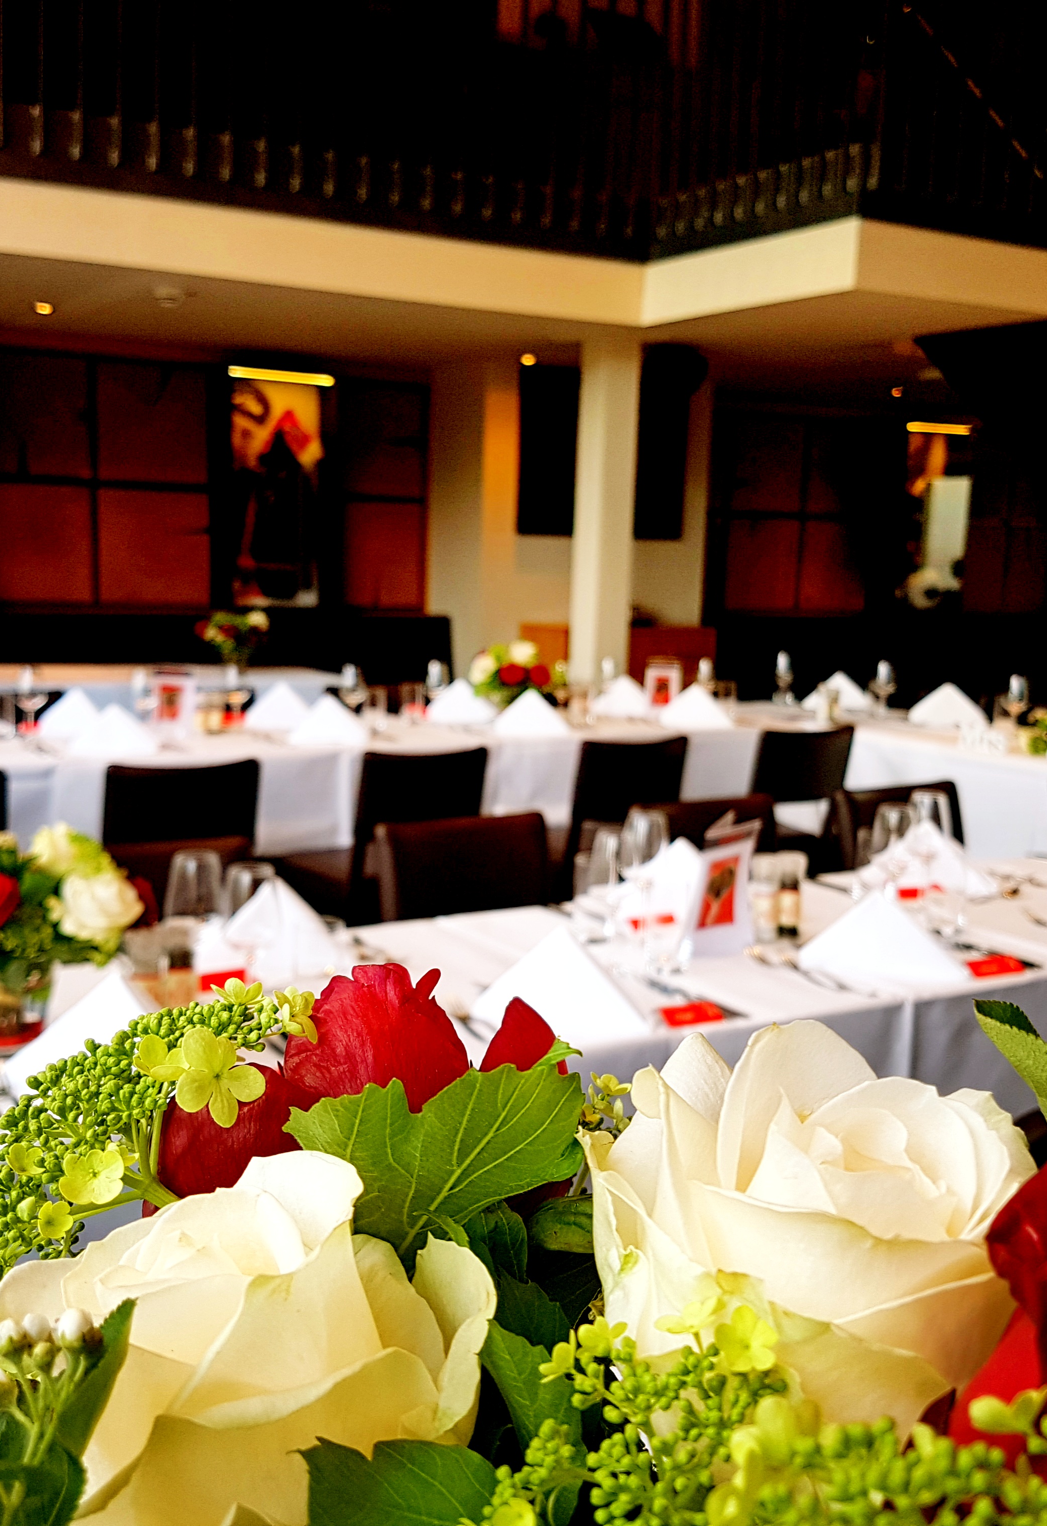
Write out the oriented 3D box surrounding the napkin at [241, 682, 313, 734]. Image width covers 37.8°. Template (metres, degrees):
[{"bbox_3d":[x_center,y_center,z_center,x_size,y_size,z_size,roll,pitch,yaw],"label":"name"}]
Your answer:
[{"bbox_3d":[-0.874,-0.204,5.403,0.285,0.145,0.185,5,9,21],"label":"napkin"}]

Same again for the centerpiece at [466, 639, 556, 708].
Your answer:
[{"bbox_3d":[-0.040,-0.300,5.673,0.320,0.300,0.320,2,9,0],"label":"centerpiece"}]

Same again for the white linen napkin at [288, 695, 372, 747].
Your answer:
[{"bbox_3d":[-0.625,-0.141,5.034,0.285,0.145,0.185,6,9,23],"label":"white linen napkin"}]

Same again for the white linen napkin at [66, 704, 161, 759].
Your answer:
[{"bbox_3d":[-1.229,-0.101,4.643,0.285,0.145,0.185,5,9,19],"label":"white linen napkin"}]

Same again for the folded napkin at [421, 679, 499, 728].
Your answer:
[{"bbox_3d":[-0.224,-0.234,5.631,0.255,0.147,0.150,-3,10,-29],"label":"folded napkin"}]

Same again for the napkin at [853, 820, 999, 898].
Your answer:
[{"bbox_3d":[0.832,0.182,3.189,0.285,0.145,0.185,7,10,30],"label":"napkin"}]

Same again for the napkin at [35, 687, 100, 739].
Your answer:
[{"bbox_3d":[-1.523,-0.174,5.075,0.285,0.145,0.185,7,10,30],"label":"napkin"}]

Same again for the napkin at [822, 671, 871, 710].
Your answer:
[{"bbox_3d":[1.325,-0.301,6.373,0.150,0.147,0.255,-3,10,-29],"label":"napkin"}]

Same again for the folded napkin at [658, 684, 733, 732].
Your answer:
[{"bbox_3d":[0.638,-0.208,5.647,0.255,0.147,0.150,-3,10,-29],"label":"folded napkin"}]

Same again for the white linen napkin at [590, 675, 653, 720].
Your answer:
[{"bbox_3d":[0.401,-0.268,5.977,0.255,0.147,0.150,-3,10,-29],"label":"white linen napkin"}]

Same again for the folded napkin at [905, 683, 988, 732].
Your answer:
[{"bbox_3d":[1.668,-0.217,5.995,0.285,0.145,0.185,3,9,8],"label":"folded napkin"}]

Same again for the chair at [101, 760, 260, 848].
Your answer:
[{"bbox_3d":[-1.032,0.364,4.307,0.430,0.830,0.520,-3,10,-29],"label":"chair"}]

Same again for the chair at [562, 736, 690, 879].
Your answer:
[{"bbox_3d":[0.200,0.302,5.015,0.430,0.820,0.540,-4,10,-35],"label":"chair"}]

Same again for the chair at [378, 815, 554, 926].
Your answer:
[{"bbox_3d":[-0.035,0.563,3.249,0.430,0.830,0.520,-3,10,-29],"label":"chair"}]

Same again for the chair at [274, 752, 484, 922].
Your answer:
[{"bbox_3d":[-0.427,0.341,4.632,0.430,0.820,0.540,-4,10,-35],"label":"chair"}]

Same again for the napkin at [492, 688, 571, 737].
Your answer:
[{"bbox_3d":[0.040,-0.179,5.341,0.255,0.147,0.150,-3,10,-29],"label":"napkin"}]

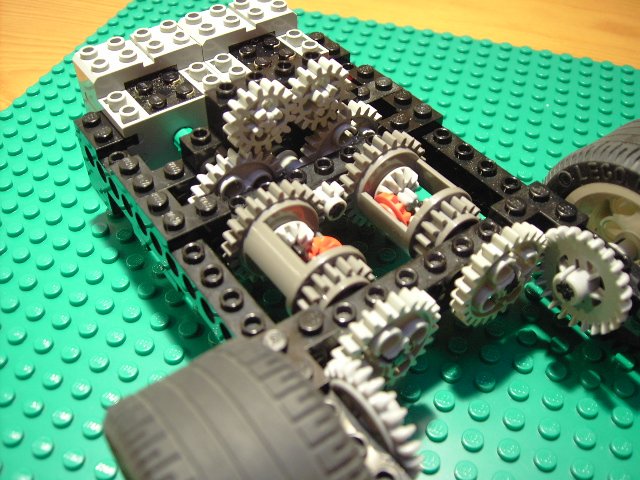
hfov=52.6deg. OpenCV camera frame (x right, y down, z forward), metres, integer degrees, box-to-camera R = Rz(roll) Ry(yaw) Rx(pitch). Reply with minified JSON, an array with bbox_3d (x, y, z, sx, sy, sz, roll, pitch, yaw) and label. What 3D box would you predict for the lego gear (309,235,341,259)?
[{"bbox_3d":[0.000,0.005,0.146,0.005,0.013,0.013,0,35,-45],"label":"lego gear"}]

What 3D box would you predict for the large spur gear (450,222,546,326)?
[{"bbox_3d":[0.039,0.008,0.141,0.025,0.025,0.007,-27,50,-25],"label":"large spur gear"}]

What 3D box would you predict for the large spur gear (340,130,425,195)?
[{"bbox_3d":[0.016,-0.015,0.165,0.025,0.025,0.007,-27,50,-25],"label":"large spur gear"}]

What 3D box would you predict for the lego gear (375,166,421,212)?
[{"bbox_3d":[0.020,-0.011,0.161,0.014,0.014,0.005,-27,50,-25],"label":"lego gear"}]

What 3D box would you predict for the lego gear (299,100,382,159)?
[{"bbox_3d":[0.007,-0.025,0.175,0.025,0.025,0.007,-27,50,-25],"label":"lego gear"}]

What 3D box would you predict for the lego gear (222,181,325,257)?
[{"bbox_3d":[-0.010,-0.001,0.149,0.026,0.026,0.006,-27,51,-25],"label":"lego gear"}]

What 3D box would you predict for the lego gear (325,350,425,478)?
[{"bbox_3d":[0.008,0.032,0.115,0.006,0.025,0.025,-27,51,-25],"label":"lego gear"}]

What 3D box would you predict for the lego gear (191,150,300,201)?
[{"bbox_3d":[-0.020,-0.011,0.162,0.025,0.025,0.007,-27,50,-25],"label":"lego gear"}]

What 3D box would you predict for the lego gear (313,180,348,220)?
[{"bbox_3d":[0.002,-0.009,0.157,0.010,0.010,0.008,-27,51,-25],"label":"lego gear"}]

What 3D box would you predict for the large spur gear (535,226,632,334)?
[{"bbox_3d":[0.057,0.009,0.144,0.007,0.025,0.025,-24,50,-23],"label":"large spur gear"}]

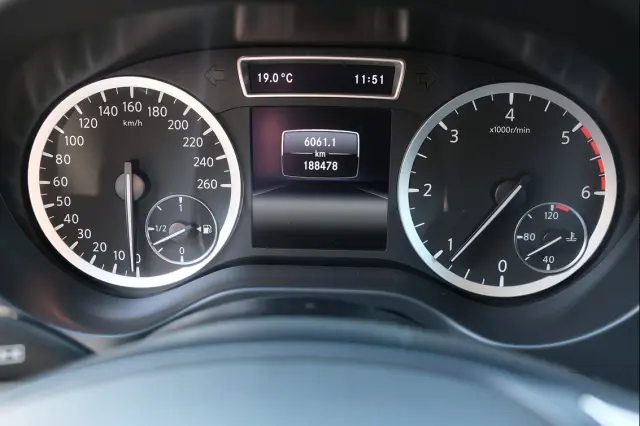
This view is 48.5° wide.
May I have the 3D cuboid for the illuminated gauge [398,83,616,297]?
[{"bbox_3d":[0.099,-0.012,0.381,0.115,0.115,0.020,1,10,1],"label":"illuminated gauge"}]

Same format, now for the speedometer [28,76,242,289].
[{"bbox_3d":[-0.099,-0.016,0.385,0.115,0.115,0.020,1,10,1],"label":"speedometer"}]

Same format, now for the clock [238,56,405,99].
[{"bbox_3d":[0.001,-0.070,0.371,0.086,0.020,0.012,1,10,1],"label":"clock"}]

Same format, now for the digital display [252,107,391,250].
[{"bbox_3d":[0.000,-0.018,0.385,0.074,0.077,0.010,1,10,1],"label":"digital display"}]

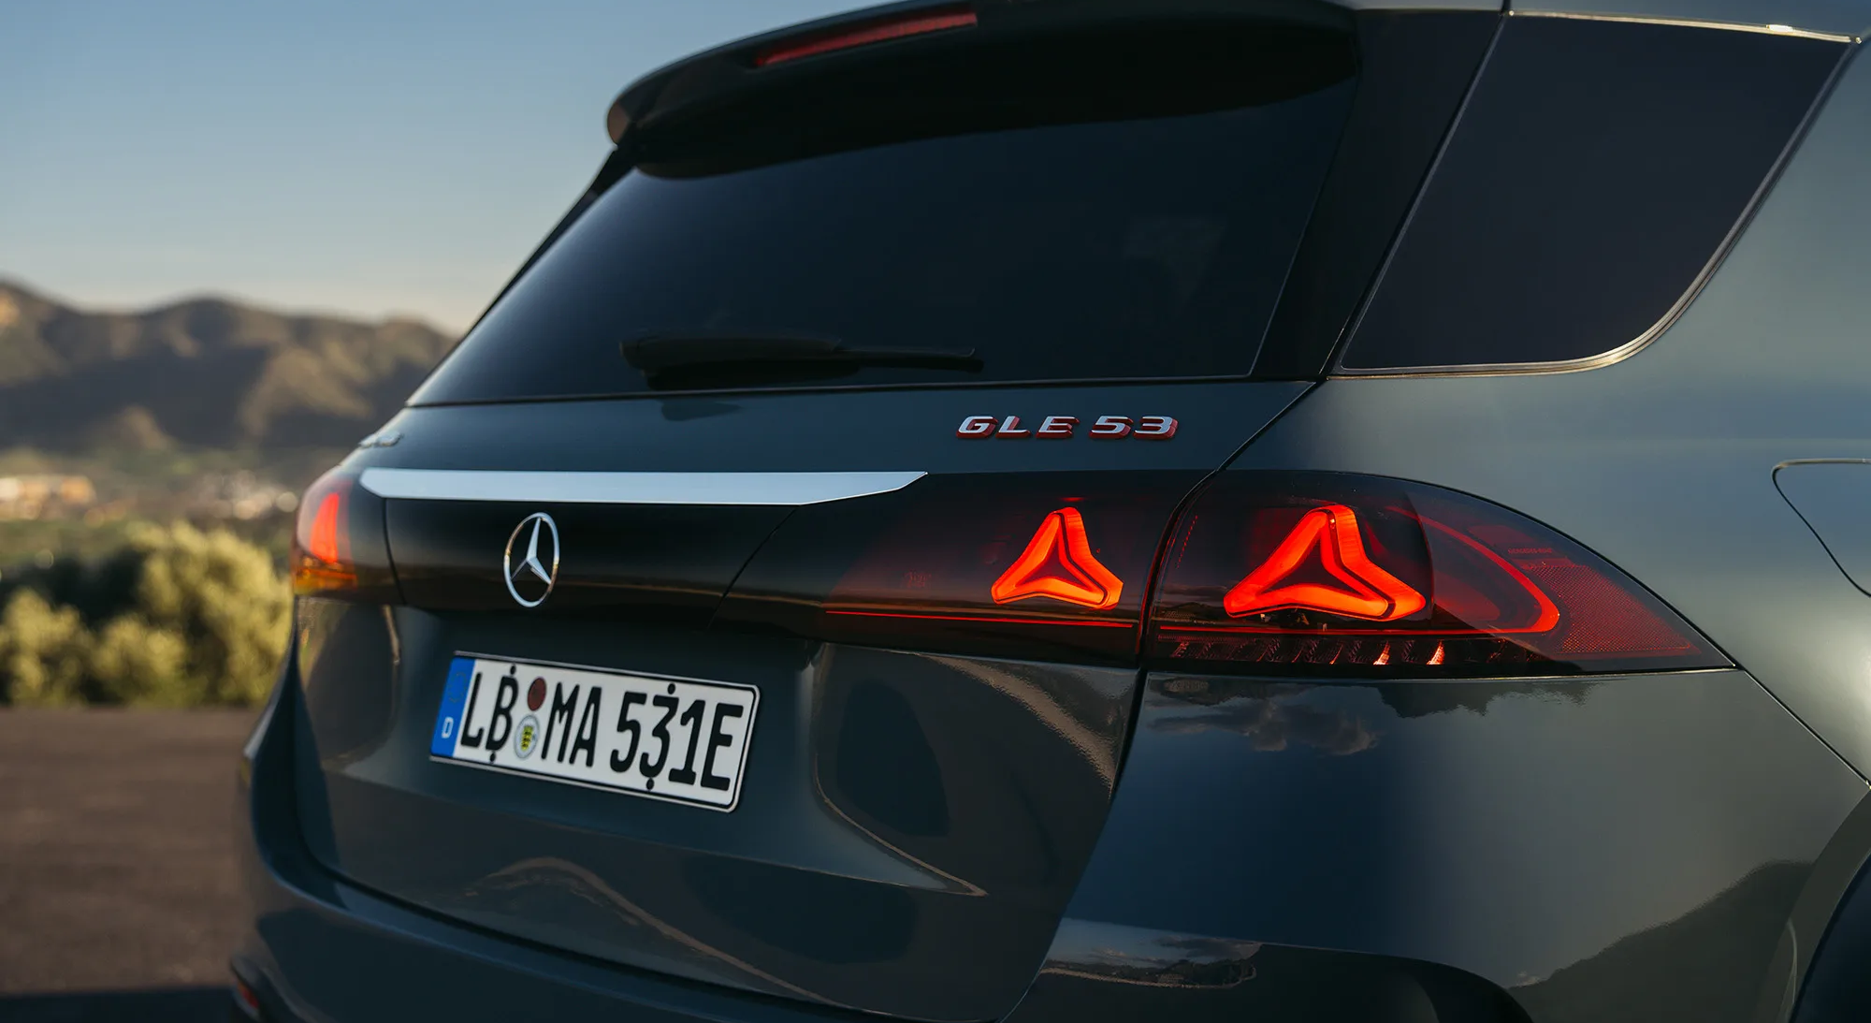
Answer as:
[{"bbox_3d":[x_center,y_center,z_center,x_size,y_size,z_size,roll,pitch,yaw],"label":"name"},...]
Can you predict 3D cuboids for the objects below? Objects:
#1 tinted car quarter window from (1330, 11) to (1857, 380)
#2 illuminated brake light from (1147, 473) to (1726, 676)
[{"bbox_3d":[0.627,-0.290,2.088,0.845,0.375,0.090,-1,-13,-38],"label":"tinted car quarter window"},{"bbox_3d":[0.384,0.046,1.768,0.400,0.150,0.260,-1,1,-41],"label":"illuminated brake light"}]

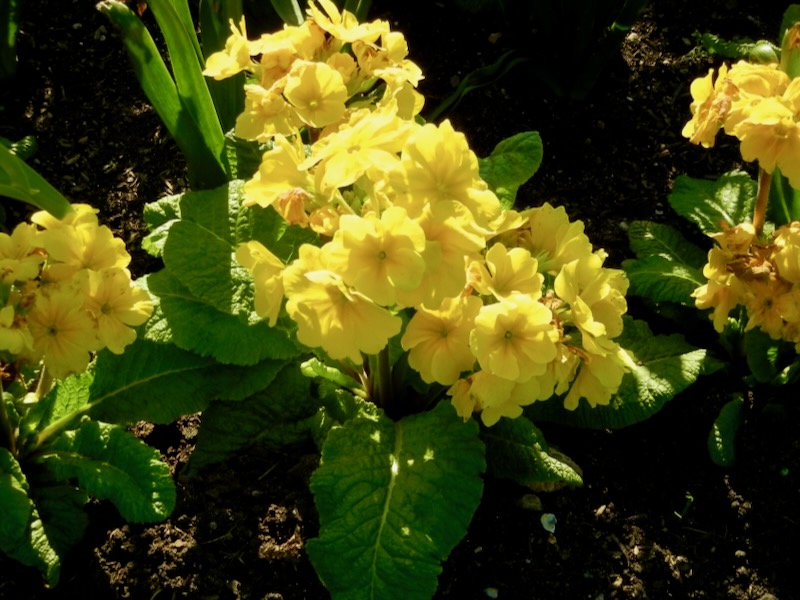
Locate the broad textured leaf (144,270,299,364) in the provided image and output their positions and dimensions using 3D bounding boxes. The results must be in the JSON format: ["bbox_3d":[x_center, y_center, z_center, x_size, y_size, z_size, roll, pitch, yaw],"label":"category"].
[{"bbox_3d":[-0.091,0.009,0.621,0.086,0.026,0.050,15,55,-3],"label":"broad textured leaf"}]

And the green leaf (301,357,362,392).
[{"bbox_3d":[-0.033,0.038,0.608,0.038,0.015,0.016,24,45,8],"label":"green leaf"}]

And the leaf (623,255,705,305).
[{"bbox_3d":[0.145,-0.011,0.659,0.047,0.018,0.036,4,40,4],"label":"leaf"}]

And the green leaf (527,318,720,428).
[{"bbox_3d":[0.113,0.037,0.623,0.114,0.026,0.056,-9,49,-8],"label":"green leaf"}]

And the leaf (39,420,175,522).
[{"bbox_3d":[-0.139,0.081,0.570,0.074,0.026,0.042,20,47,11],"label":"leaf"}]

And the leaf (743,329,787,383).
[{"bbox_3d":[0.192,0.029,0.634,0.023,0.025,0.022,-4,40,-4],"label":"leaf"}]

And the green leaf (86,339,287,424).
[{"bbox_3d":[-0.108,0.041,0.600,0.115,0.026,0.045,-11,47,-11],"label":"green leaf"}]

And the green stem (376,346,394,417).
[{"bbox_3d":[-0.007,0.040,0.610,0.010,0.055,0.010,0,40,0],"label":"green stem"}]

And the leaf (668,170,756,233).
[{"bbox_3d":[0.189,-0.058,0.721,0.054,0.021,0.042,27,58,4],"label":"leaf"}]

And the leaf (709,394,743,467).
[{"bbox_3d":[0.165,0.066,0.608,0.018,0.020,0.039,13,42,16],"label":"leaf"}]

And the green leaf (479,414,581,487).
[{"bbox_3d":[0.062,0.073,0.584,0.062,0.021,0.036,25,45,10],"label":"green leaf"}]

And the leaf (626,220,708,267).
[{"bbox_3d":[0.154,-0.032,0.692,0.050,0.020,0.036,26,46,27],"label":"leaf"}]

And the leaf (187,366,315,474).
[{"bbox_3d":[-0.076,0.059,0.603,0.074,0.032,0.056,-11,41,-13],"label":"leaf"}]

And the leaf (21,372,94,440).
[{"bbox_3d":[-0.172,0.052,0.602,0.040,0.022,0.028,-26,46,-27],"label":"leaf"}]

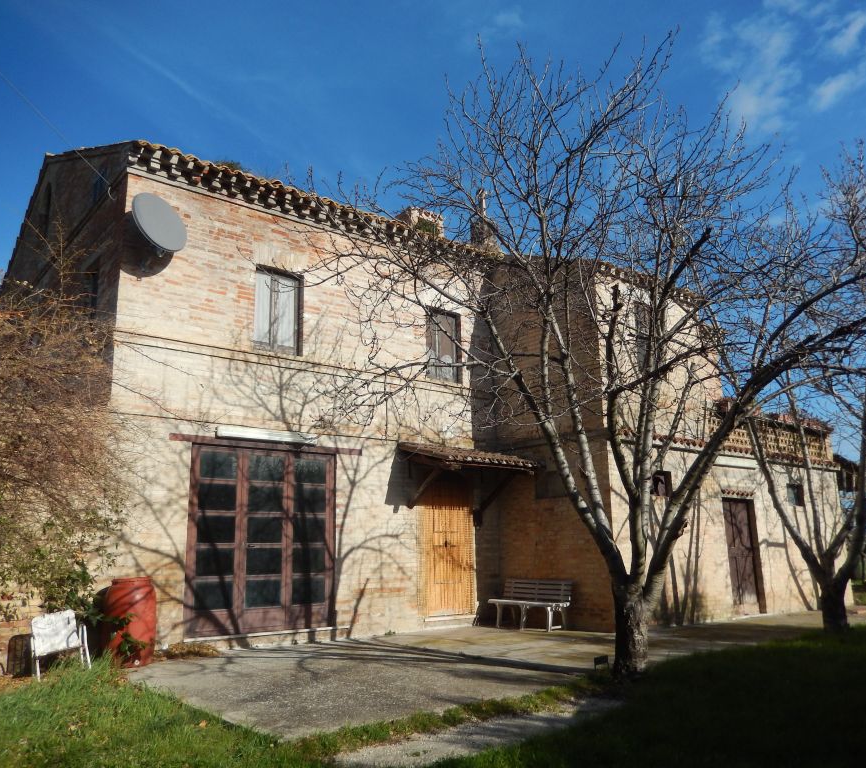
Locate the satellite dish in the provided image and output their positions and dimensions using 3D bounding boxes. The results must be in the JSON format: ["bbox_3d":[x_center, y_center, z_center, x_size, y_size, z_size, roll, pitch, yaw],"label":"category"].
[{"bbox_3d":[-3.667,-2.166,9.916,0.260,0.870,0.860,-22,-21,27],"label":"satellite dish"}]

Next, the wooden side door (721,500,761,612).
[{"bbox_3d":[5.803,3.210,13.844,1.070,2.080,0.100,9,-16,-37],"label":"wooden side door"}]

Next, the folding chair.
[{"bbox_3d":[-4.232,2.934,8.378,0.520,0.670,0.530,-15,-12,43],"label":"folding chair"}]

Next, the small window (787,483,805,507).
[{"bbox_3d":[7.644,2.333,15.520,0.620,0.420,0.100,9,-16,-37],"label":"small window"}]

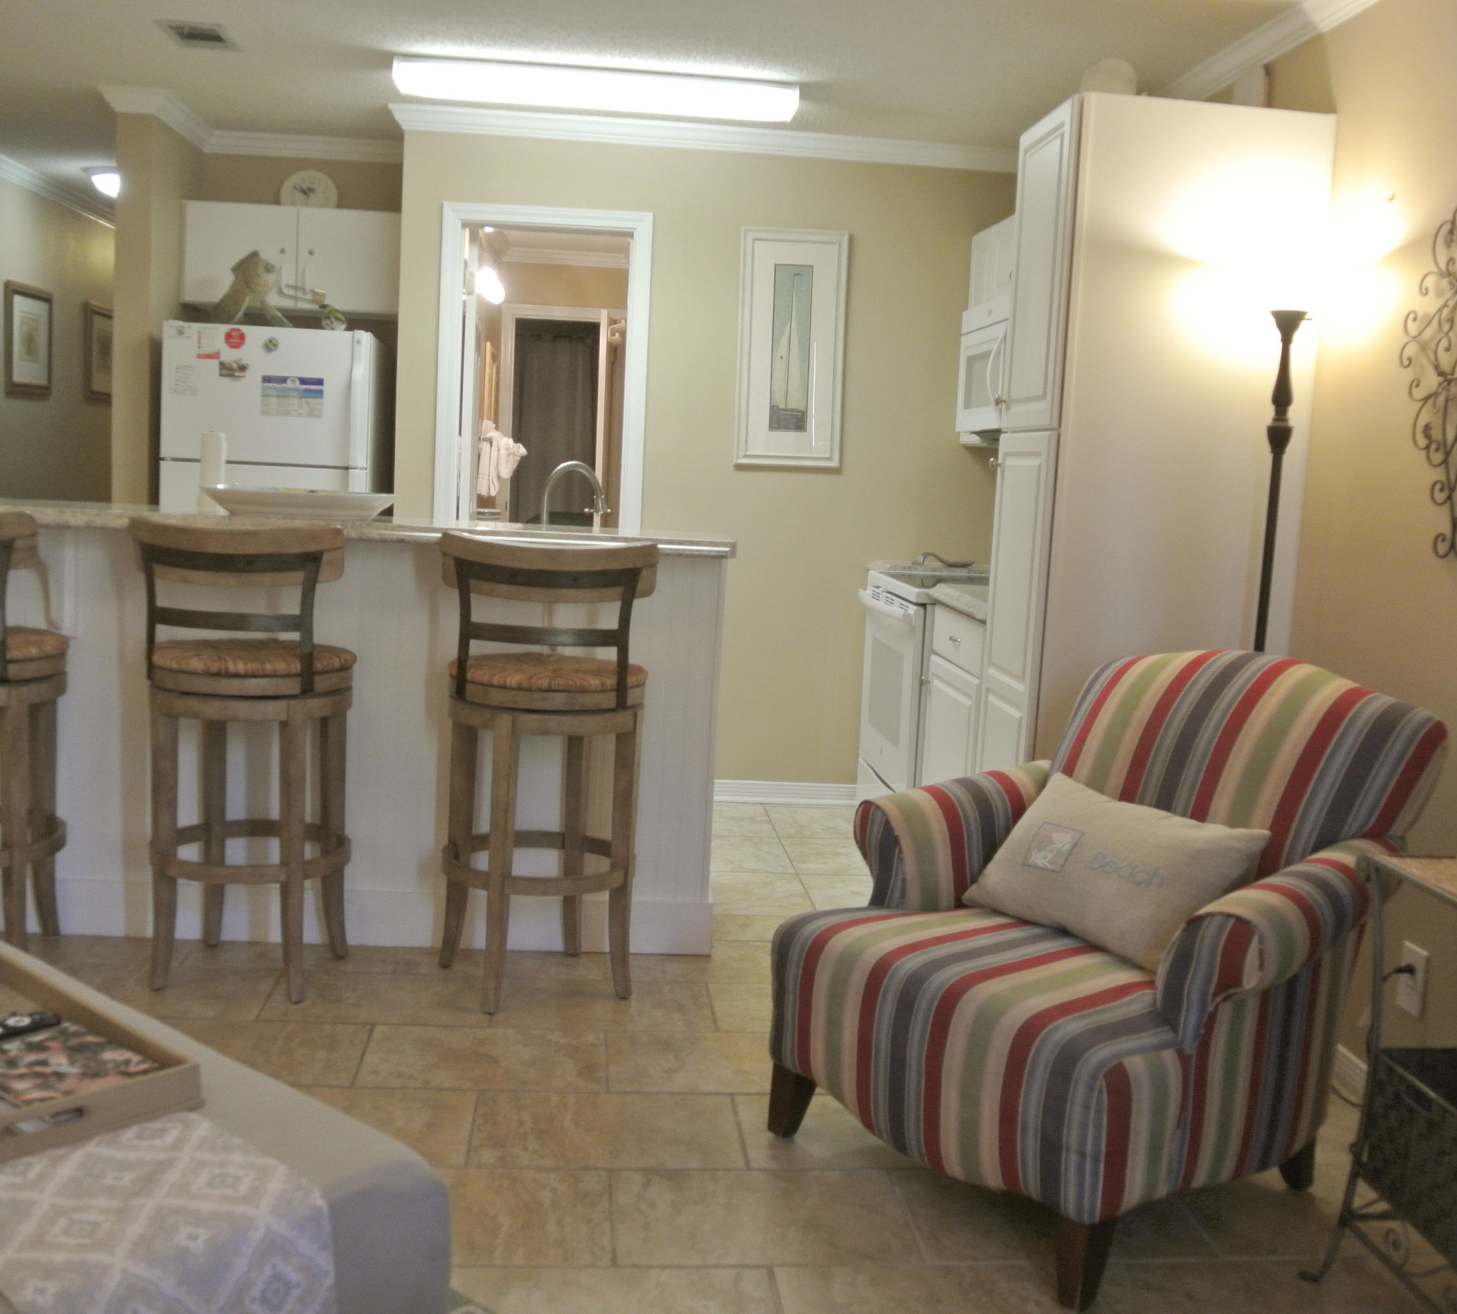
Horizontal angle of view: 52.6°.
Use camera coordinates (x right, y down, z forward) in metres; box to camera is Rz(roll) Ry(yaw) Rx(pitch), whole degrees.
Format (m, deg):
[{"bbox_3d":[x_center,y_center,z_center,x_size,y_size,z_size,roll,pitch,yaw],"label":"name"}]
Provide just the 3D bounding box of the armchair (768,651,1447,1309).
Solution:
[{"bbox_3d":[0.670,0.476,2.711,0.910,0.915,0.840,-3,10,-39],"label":"armchair"}]

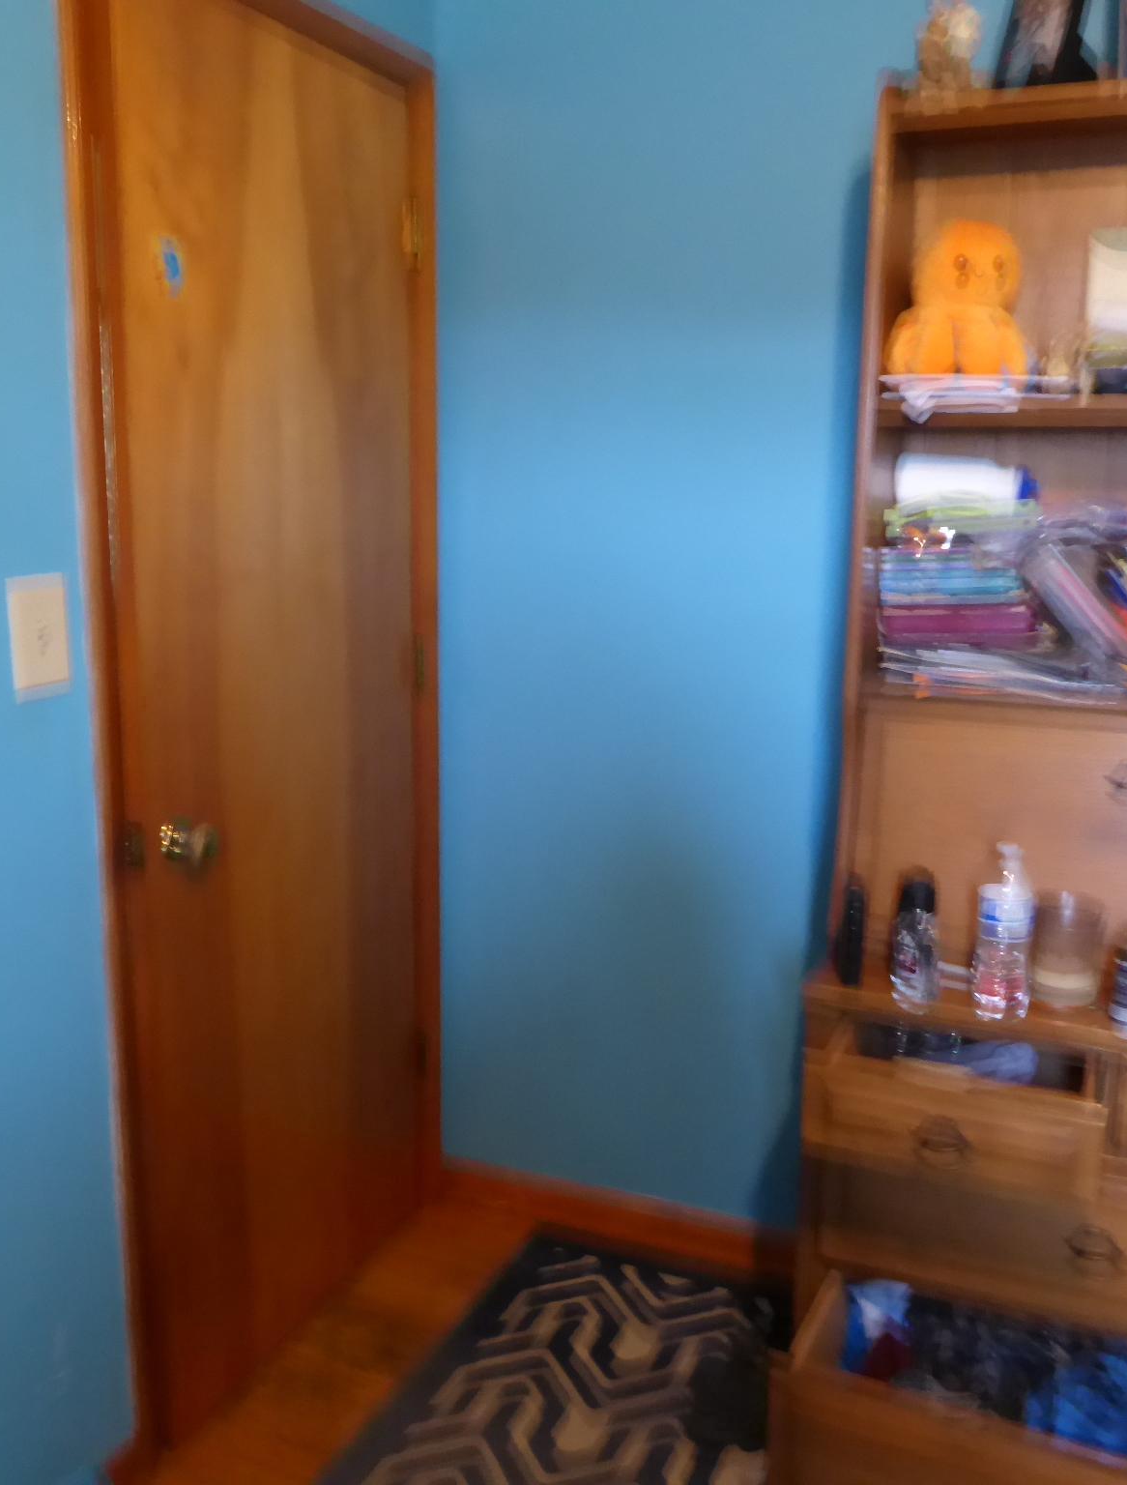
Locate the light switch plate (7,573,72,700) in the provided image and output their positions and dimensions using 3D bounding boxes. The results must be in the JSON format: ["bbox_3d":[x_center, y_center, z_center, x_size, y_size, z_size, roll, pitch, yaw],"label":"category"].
[{"bbox_3d":[-0.598,-0.120,1.574,0.012,0.124,0.080,5,12,22],"label":"light switch plate"}]

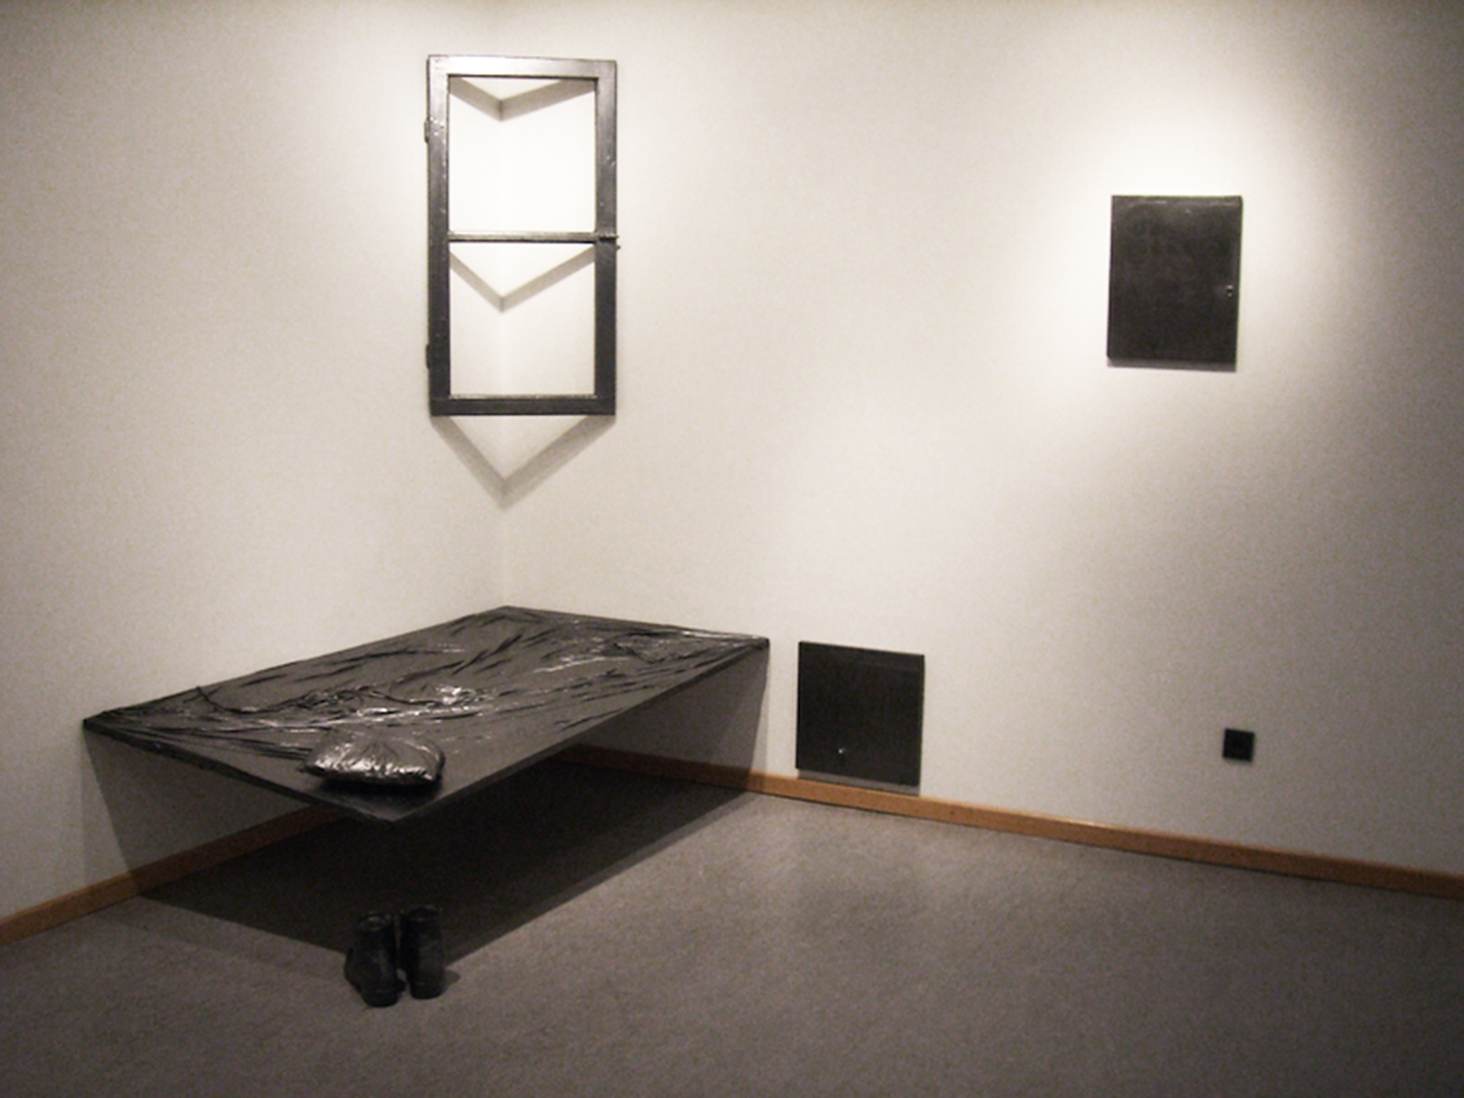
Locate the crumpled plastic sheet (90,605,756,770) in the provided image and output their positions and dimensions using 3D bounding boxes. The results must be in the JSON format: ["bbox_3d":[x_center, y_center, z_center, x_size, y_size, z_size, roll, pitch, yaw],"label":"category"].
[{"bbox_3d":[-0.759,0.375,4.560,1.020,0.055,1.798,5,10,27],"label":"crumpled plastic sheet"}]

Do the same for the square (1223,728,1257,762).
[{"bbox_3d":[1.401,0.546,4.447,0.084,0.084,0.020,5,10,27],"label":"square"}]

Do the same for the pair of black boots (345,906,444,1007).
[{"bbox_3d":[-0.791,0.923,3.774,0.234,0.195,0.285,-2,9,-18],"label":"pair of black boots"}]

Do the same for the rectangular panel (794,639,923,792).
[{"bbox_3d":[0.395,0.508,4.978,0.411,0.404,0.030,5,10,27],"label":"rectangular panel"}]

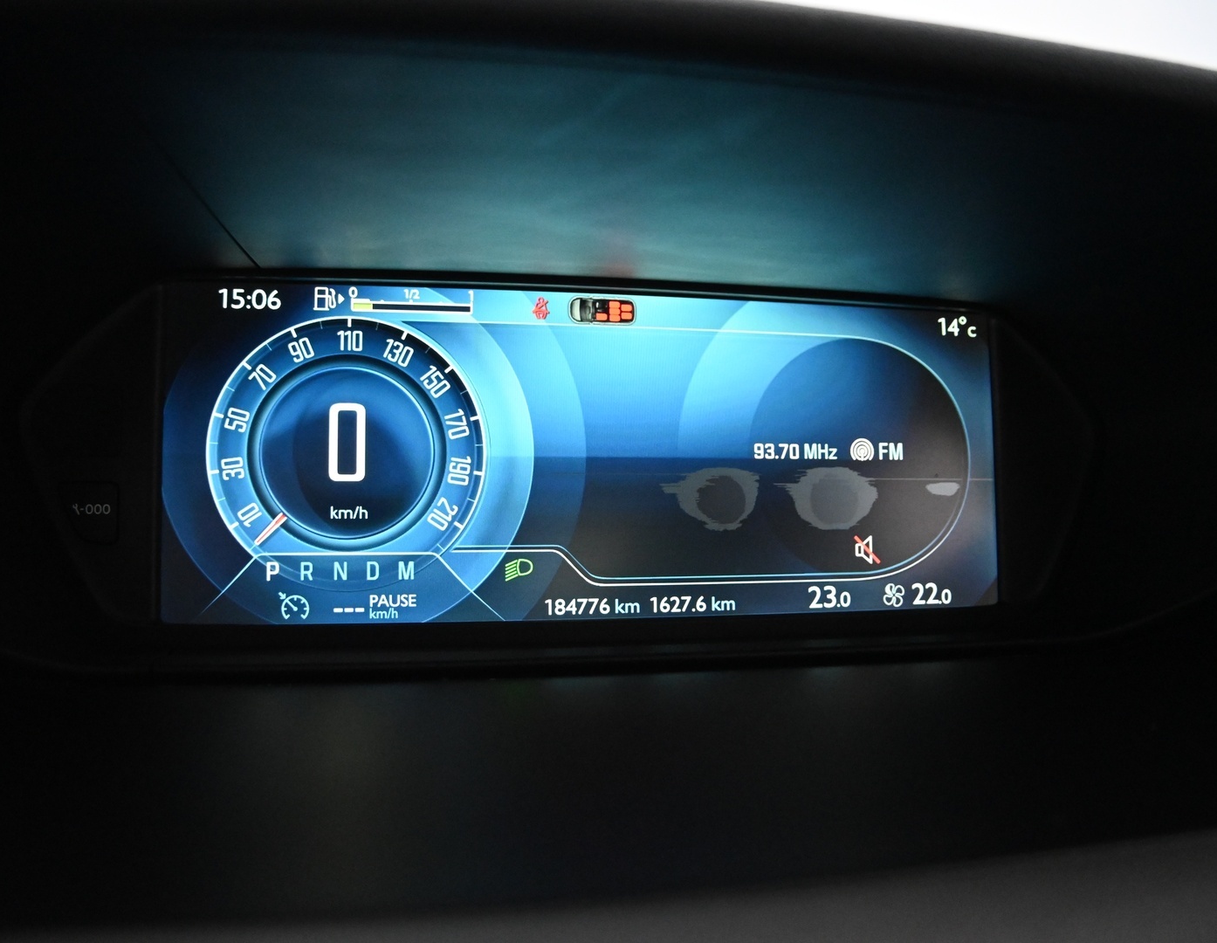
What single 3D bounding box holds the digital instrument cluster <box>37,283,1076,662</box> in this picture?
[{"bbox_3d":[-0.012,0.002,0.934,0.369,0.120,0.050,0,-4,-26],"label":"digital instrument cluster"}]

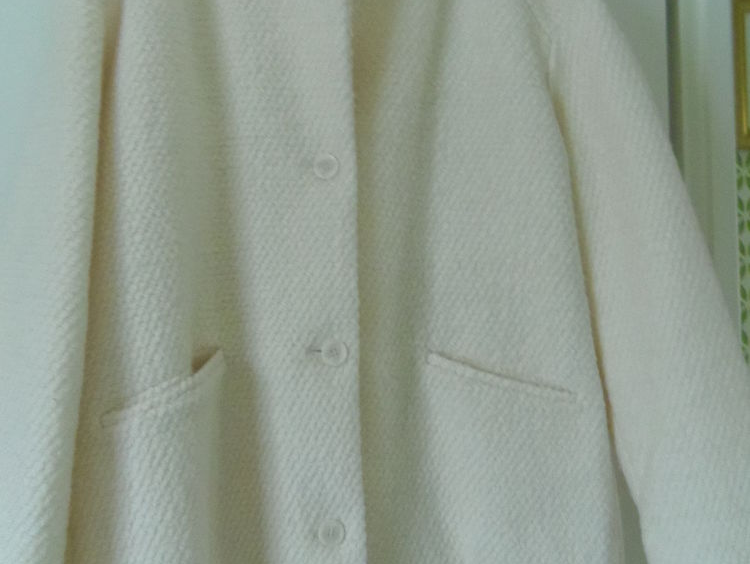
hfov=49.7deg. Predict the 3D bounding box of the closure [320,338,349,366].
[{"bbox_3d":[-0.038,0.068,0.778,0.025,0.025,0.004,2,-4,-13],"label":"closure"}]

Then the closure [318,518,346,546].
[{"bbox_3d":[-0.041,0.238,0.767,0.025,0.025,0.004,2,-4,-13],"label":"closure"}]

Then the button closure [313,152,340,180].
[{"bbox_3d":[-0.047,-0.112,0.786,0.025,0.025,0.004,2,-4,-13],"label":"button closure"}]

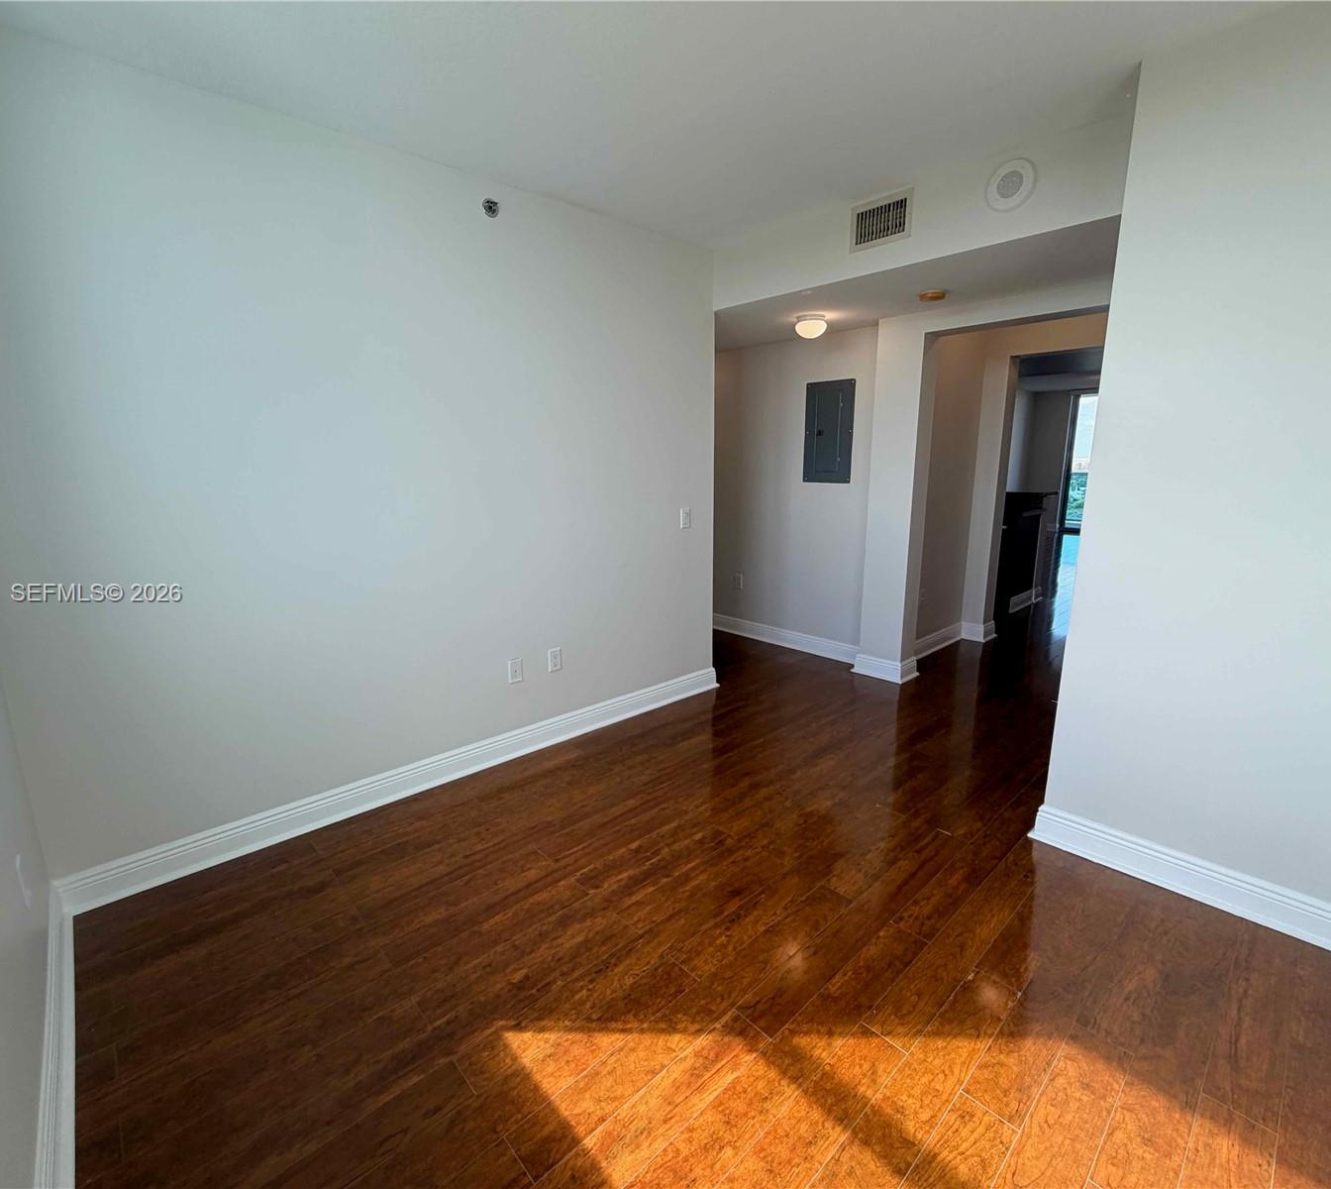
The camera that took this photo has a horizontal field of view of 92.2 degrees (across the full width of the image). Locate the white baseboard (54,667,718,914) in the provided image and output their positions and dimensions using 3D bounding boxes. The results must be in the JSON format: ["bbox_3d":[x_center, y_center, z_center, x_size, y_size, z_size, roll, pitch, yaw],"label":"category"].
[{"bbox_3d":[-0.814,0.759,3.121,3.151,0.132,0.028,-11,16,-42],"label":"white baseboard"}]

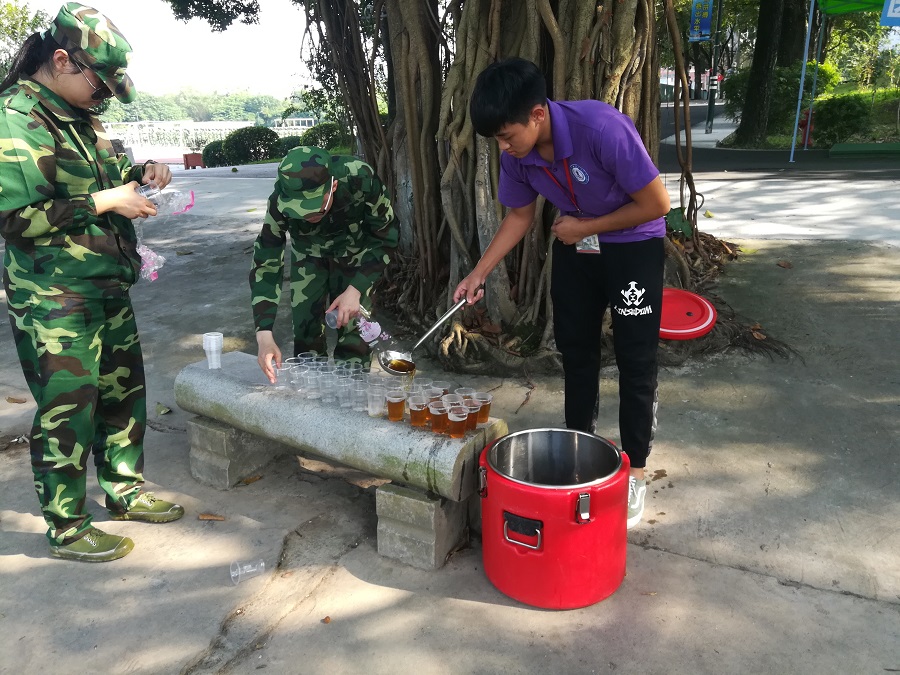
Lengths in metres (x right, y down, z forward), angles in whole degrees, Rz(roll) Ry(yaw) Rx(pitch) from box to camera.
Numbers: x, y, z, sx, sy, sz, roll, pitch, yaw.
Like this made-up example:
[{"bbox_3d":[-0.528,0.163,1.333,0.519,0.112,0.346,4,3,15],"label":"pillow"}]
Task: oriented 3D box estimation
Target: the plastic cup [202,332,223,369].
[{"bbox_3d":[-0.953,0.054,2.706,0.077,0.144,0.077,-1,17,0],"label":"plastic cup"}]

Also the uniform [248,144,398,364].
[{"bbox_3d":[-0.459,-0.150,2.684,0.549,1.176,0.539,3,18,11],"label":"uniform"}]

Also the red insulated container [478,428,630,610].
[{"bbox_3d":[0.311,0.520,2.038,0.441,0.392,0.441,-1,17,0],"label":"red insulated container"}]

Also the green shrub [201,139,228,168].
[{"bbox_3d":[-6.418,-5.035,18.500,1.000,0.850,1.000,-1,17,0],"label":"green shrub"}]

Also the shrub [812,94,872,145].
[{"bbox_3d":[9.023,-5.021,15.500,1.300,1.150,1.150,-1,17,0],"label":"shrub"}]

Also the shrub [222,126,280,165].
[{"bbox_3d":[-5.579,-5.396,19.000,1.600,1.050,1.400,-1,17,0],"label":"shrub"}]

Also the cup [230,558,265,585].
[{"bbox_3d":[-0.608,0.705,2.051,0.085,0.076,0.076,-3,16,-28],"label":"cup"}]

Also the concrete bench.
[{"bbox_3d":[-0.462,0.392,2.493,1.352,0.392,0.372,10,20,32],"label":"concrete bench"}]

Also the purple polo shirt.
[{"bbox_3d":[0.399,-0.475,1.997,0.461,0.441,0.402,9,20,29],"label":"purple polo shirt"}]

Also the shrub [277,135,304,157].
[{"bbox_3d":[-4.898,-5.792,20.500,1.250,0.900,1.200,-1,17,0],"label":"shrub"}]

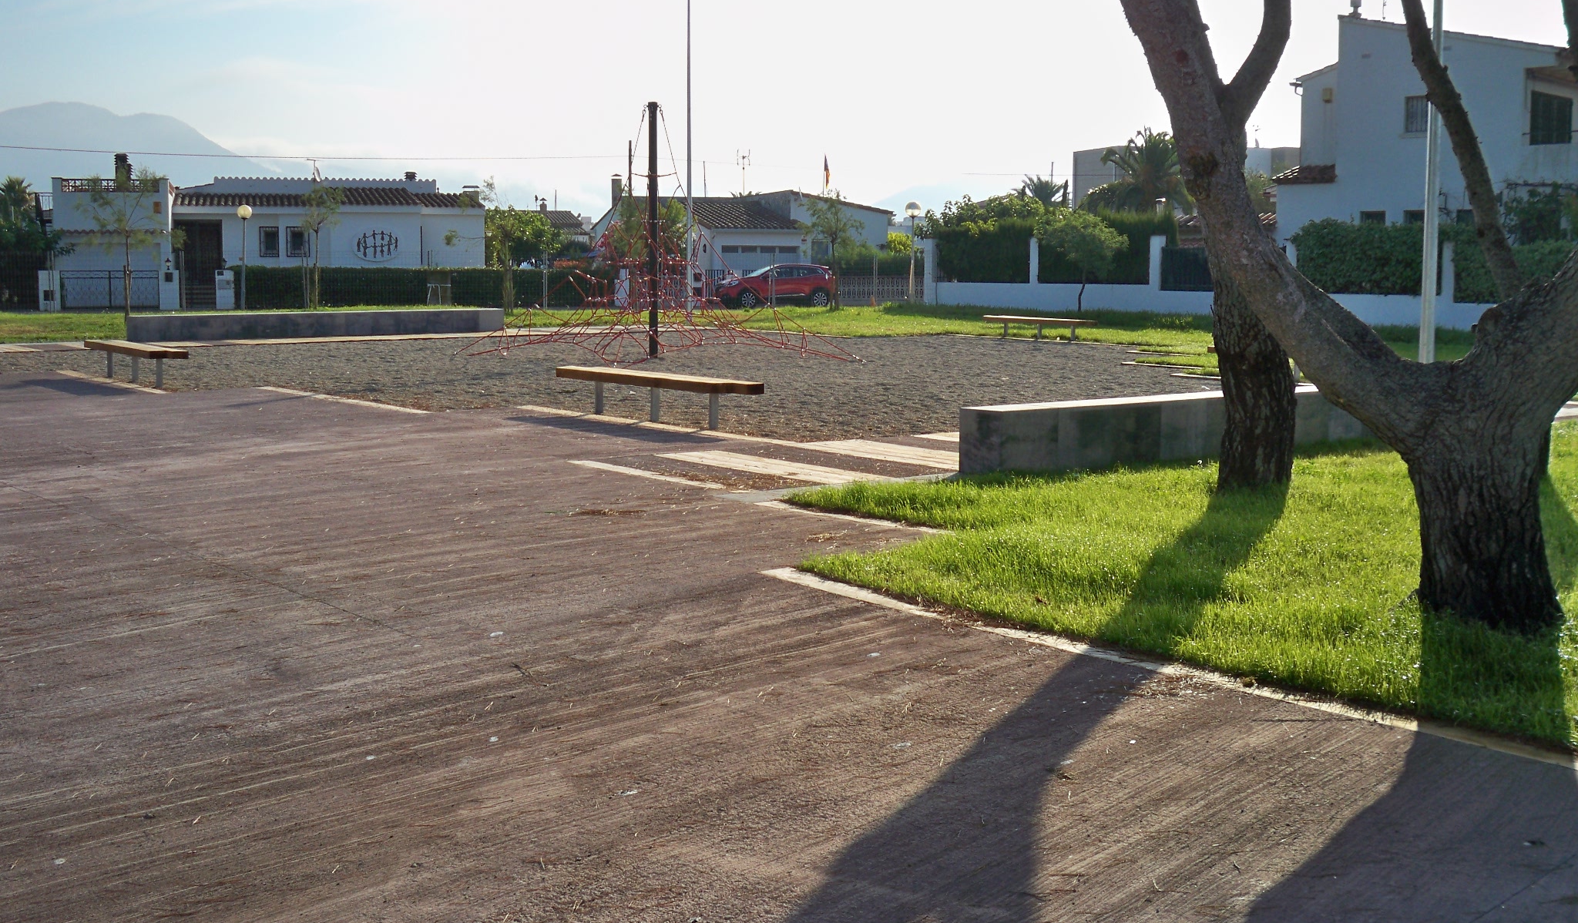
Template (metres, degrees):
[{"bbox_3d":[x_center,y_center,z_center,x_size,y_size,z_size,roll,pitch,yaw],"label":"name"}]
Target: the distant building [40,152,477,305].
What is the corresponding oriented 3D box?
[{"bbox_3d":[-20.600,-9.221,65.666,15.900,5.400,10.000,-1,7,-12],"label":"distant building"}]

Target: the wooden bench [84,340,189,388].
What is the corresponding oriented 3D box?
[{"bbox_3d":[-8.272,-1.225,20.203,0.420,0.460,2.850,-5,9,-39],"label":"wooden bench"}]

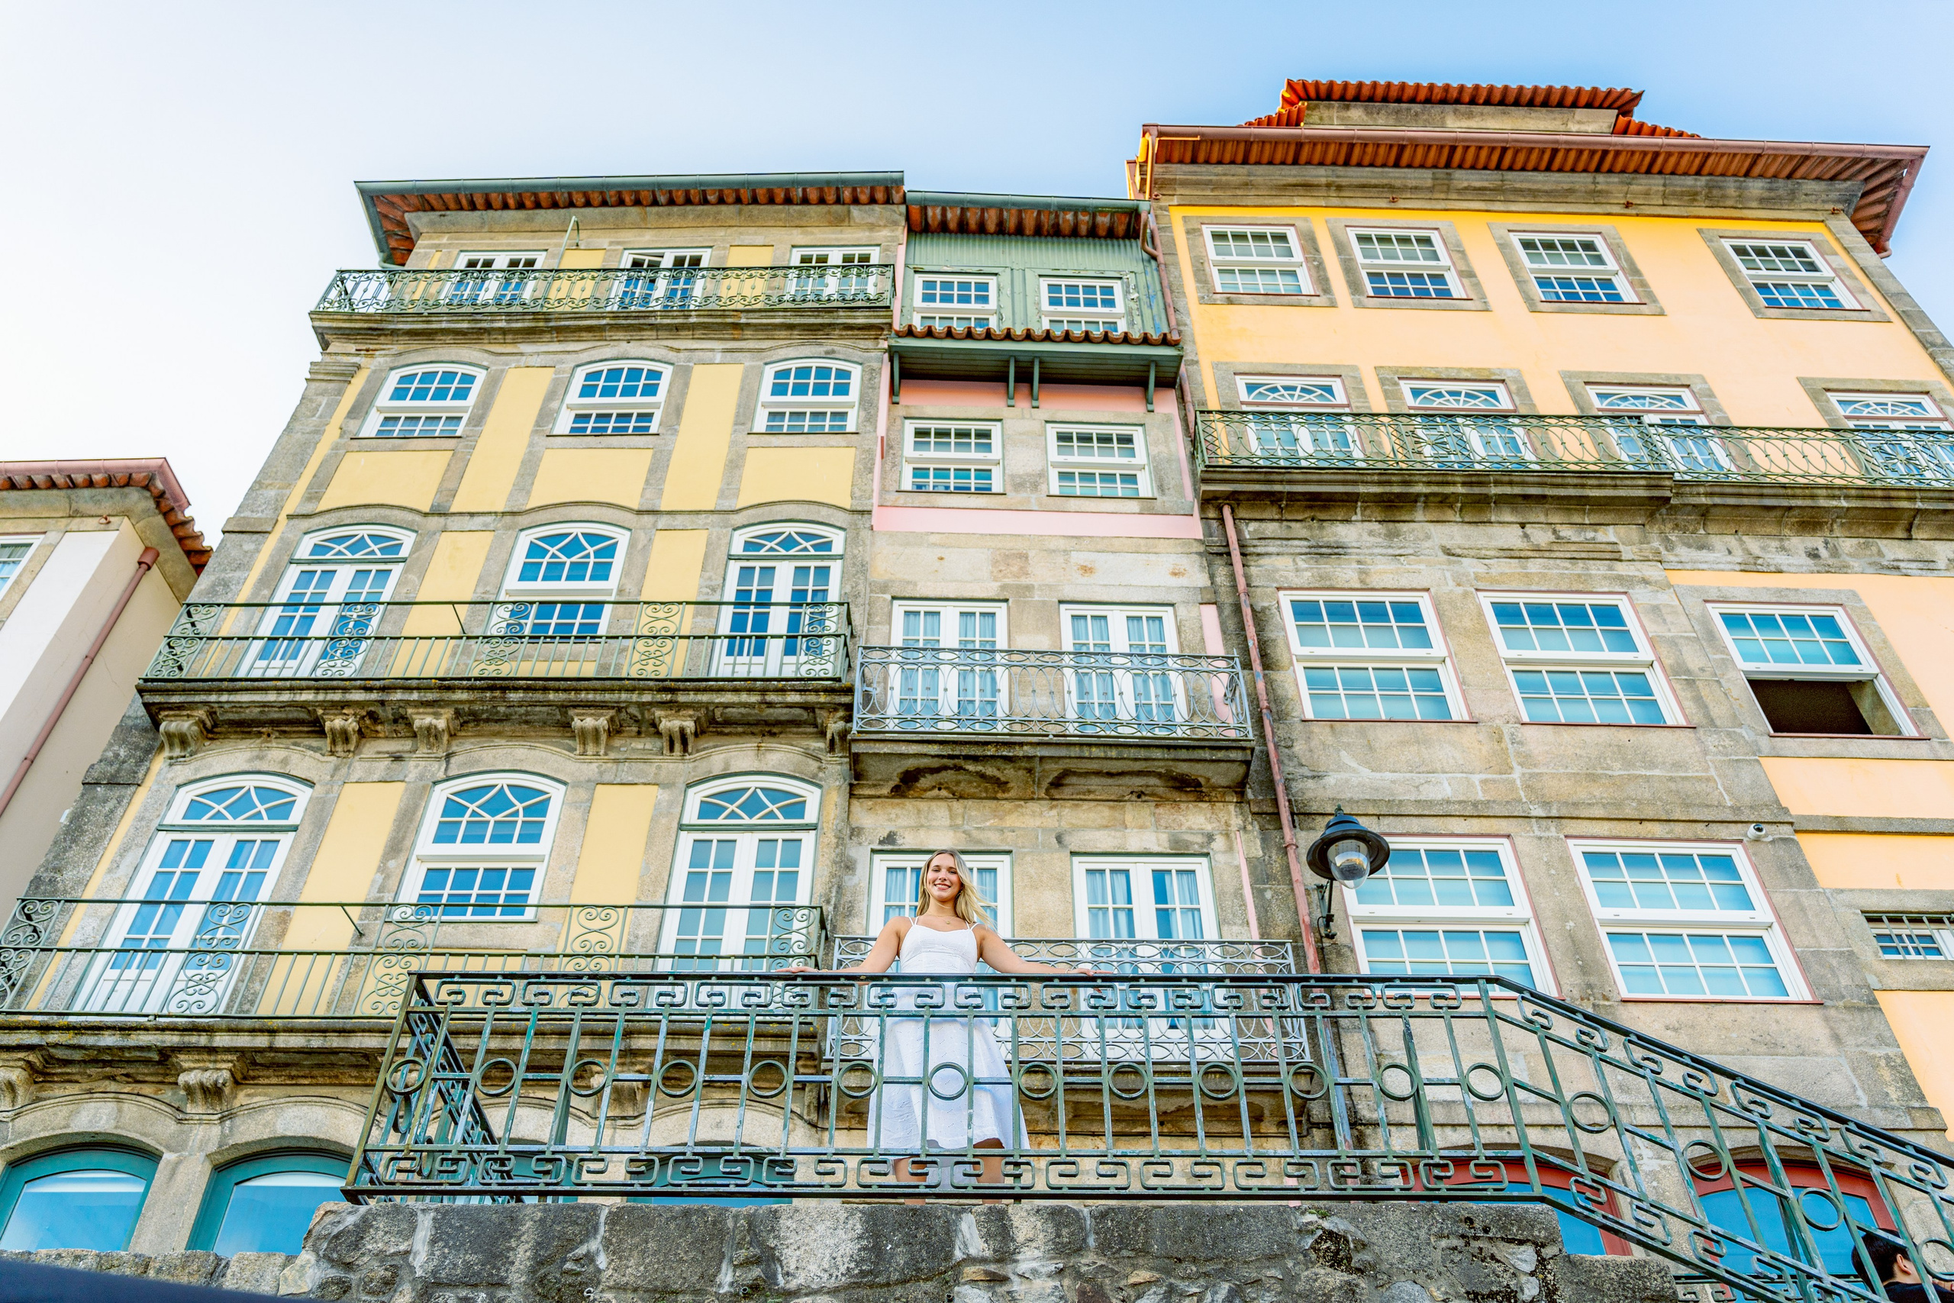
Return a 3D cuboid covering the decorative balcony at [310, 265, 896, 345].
[{"bbox_3d":[-4.267,-3.909,17.683,6.637,1.236,0.490,0,-45,0],"label":"decorative balcony"}]

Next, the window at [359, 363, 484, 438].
[{"bbox_3d":[-6.027,-2.748,16.646,1.078,1.338,0.137,0,-45,0],"label":"window"}]

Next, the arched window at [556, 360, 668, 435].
[{"bbox_3d":[-3.964,-2.802,16.695,1.103,1.360,0.137,0,-45,0],"label":"arched window"}]

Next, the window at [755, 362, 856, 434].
[{"bbox_3d":[-1.834,-2.801,16.689,1.091,1.359,0.137,0,-45,0],"label":"window"}]

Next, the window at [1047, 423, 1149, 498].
[{"bbox_3d":[1.292,-2.017,16.005,1.067,1.209,0.137,1,-45,-1],"label":"window"}]

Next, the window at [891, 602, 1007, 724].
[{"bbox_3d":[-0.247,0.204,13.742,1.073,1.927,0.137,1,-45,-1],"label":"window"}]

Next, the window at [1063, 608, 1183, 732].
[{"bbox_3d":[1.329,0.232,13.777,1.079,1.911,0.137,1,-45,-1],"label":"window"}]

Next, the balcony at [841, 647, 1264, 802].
[{"bbox_3d":[0.613,0.605,12.910,3.320,1.241,0.510,1,-45,-1],"label":"balcony"}]

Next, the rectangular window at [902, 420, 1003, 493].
[{"bbox_3d":[-0.244,-2.061,15.988,1.060,1.210,0.137,1,-45,-1],"label":"rectangular window"}]

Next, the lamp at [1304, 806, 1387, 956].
[{"bbox_3d":[2.866,1.620,11.770,0.620,0.930,0.780,1,-45,-1],"label":"lamp"}]

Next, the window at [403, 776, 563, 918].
[{"bbox_3d":[-4.018,1.556,12.375,1.123,1.523,0.137,0,-45,0],"label":"window"}]

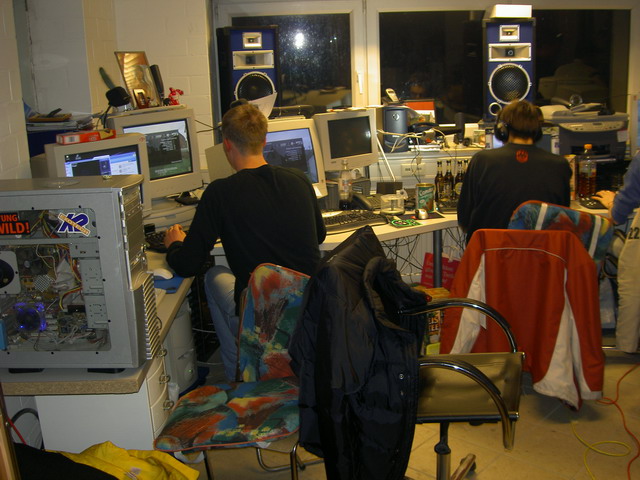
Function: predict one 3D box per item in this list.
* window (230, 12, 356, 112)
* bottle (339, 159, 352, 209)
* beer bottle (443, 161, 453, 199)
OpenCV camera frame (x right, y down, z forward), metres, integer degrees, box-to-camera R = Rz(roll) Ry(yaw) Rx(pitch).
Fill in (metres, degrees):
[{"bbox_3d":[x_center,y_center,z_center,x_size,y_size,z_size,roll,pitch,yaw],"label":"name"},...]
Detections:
[{"bbox_3d":[-0.187,-1.136,4.722,0.840,0.720,0.080,-4,15,-5],"label":"window"},{"bbox_3d":[0.140,-0.306,4.017,0.080,0.290,0.080,-2,15,0],"label":"bottle"},{"bbox_3d":[0.719,-0.321,4.016,0.062,0.240,0.062,-2,14,0],"label":"beer bottle"}]

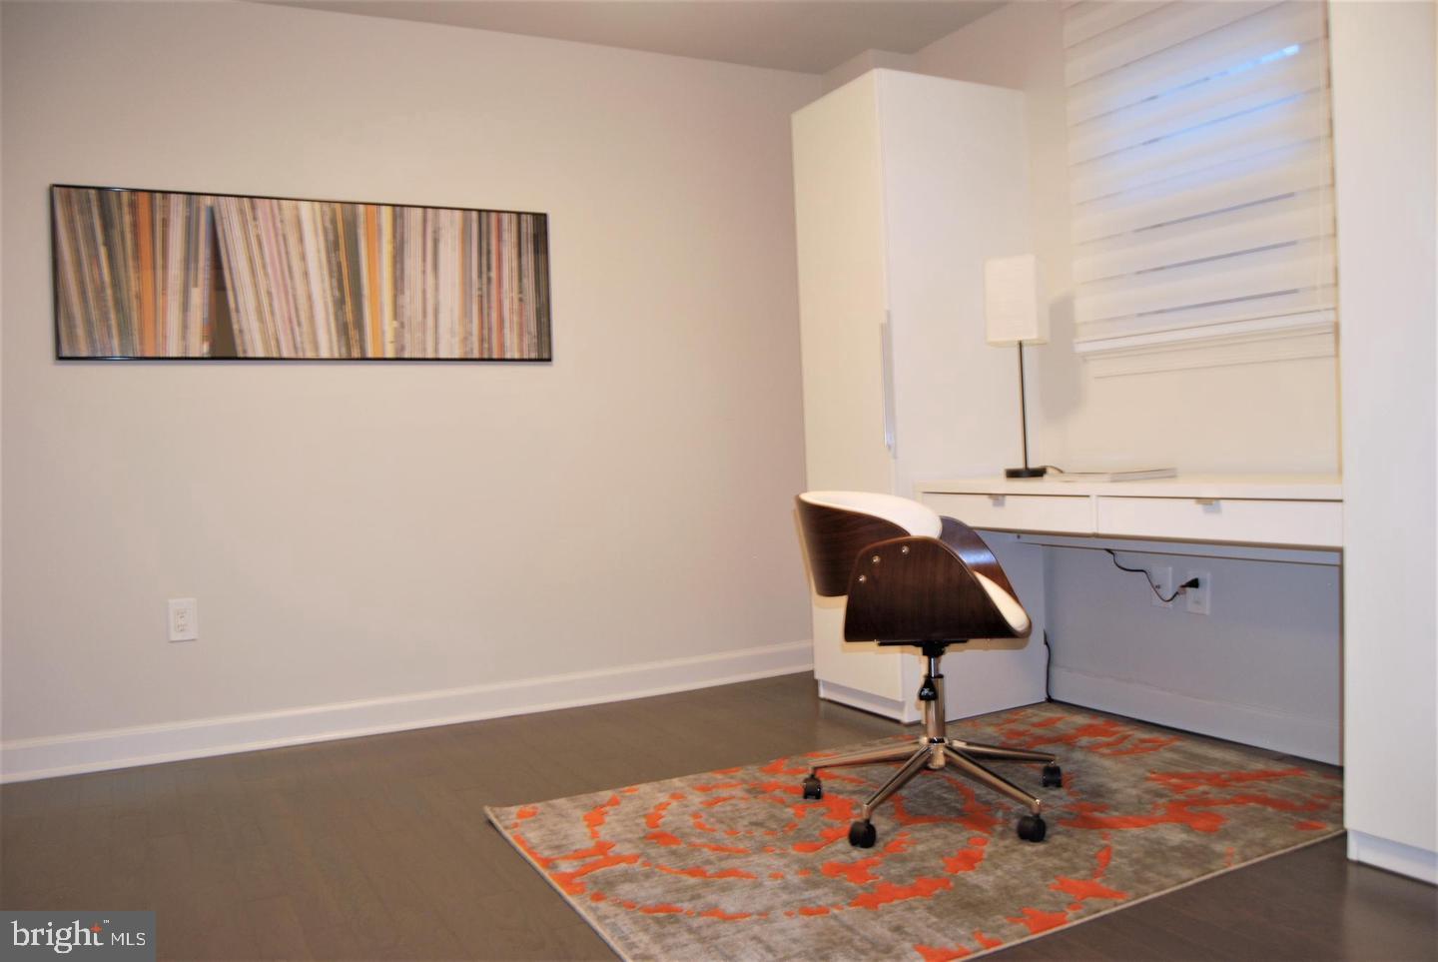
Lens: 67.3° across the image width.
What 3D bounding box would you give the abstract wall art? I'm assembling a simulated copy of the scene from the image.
[{"bbox_3d":[-1.238,-0.627,3.394,1.457,0.501,0.025,-3,1,-26],"label":"abstract wall art"}]

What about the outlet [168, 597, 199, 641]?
[{"bbox_3d":[-1.600,0.413,3.224,0.076,0.122,0.008,-3,1,-26],"label":"outlet"}]

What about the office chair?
[{"bbox_3d":[0.477,0.393,2.527,0.600,0.742,0.609,-2,1,15],"label":"office chair"}]

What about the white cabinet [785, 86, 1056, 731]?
[{"bbox_3d":[0.674,-0.274,3.680,0.580,2.022,0.518,-3,1,-26],"label":"white cabinet"}]

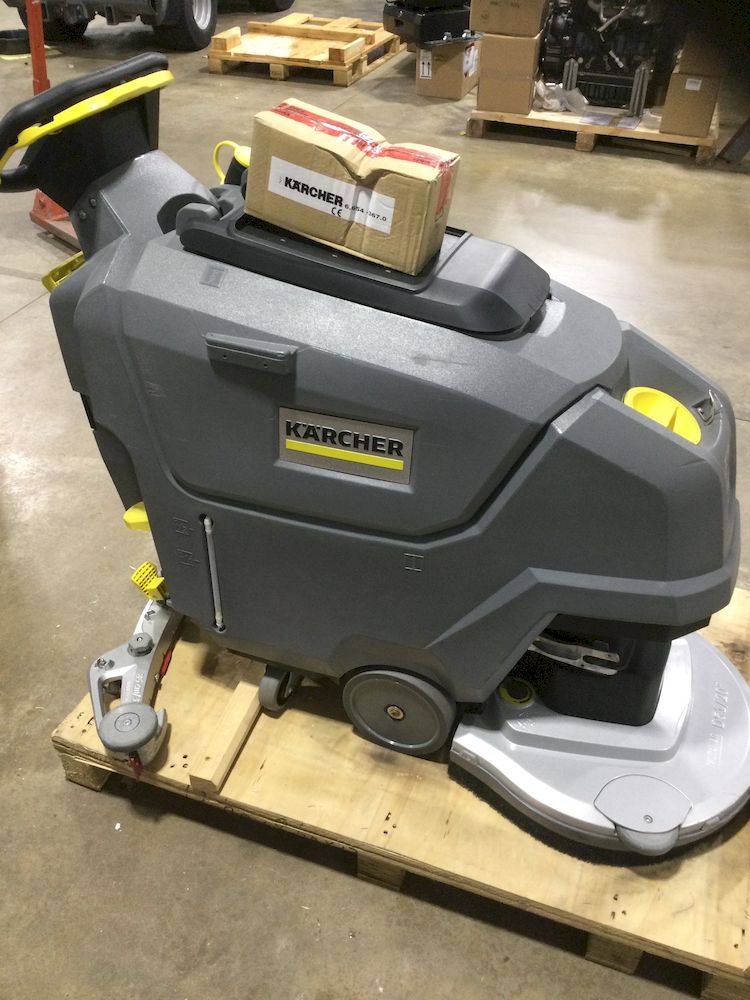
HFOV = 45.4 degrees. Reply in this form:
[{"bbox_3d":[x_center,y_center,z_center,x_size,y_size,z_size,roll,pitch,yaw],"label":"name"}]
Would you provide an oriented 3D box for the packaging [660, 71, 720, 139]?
[{"bbox_3d":[1.499,-1.886,4.219,0.213,0.265,0.210,14,42,17],"label":"packaging"}]

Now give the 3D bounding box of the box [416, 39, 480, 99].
[{"bbox_3d":[0.442,-2.546,5.188,0.275,0.310,0.370,15,42,18],"label":"box"}]

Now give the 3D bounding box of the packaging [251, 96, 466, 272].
[{"bbox_3d":[-0.031,-0.407,1.160,0.246,0.128,0.097,24,43,11],"label":"packaging"}]

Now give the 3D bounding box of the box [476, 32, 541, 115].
[{"bbox_3d":[0.685,-2.150,4.482,0.258,0.348,0.220,12,41,15],"label":"box"}]

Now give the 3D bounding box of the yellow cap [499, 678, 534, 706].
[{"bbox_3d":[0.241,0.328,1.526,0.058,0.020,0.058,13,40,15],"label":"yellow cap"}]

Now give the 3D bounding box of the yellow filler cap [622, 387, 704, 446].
[{"bbox_3d":[0.389,-0.105,1.231,0.117,0.032,0.117,13,45,-13],"label":"yellow filler cap"}]

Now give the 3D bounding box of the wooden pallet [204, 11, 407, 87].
[{"bbox_3d":[-0.381,-2.960,5.775,0.950,0.208,1.080,15,42,18],"label":"wooden pallet"}]

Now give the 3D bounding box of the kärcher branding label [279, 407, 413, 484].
[{"bbox_3d":[-0.039,-0.076,1.215,0.188,0.088,0.008,12,42,15],"label":"kärcher branding label"}]

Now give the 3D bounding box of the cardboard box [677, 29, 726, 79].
[{"bbox_3d":[1.512,-2.045,4.074,0.180,0.165,0.200,14,42,17],"label":"cardboard box"}]

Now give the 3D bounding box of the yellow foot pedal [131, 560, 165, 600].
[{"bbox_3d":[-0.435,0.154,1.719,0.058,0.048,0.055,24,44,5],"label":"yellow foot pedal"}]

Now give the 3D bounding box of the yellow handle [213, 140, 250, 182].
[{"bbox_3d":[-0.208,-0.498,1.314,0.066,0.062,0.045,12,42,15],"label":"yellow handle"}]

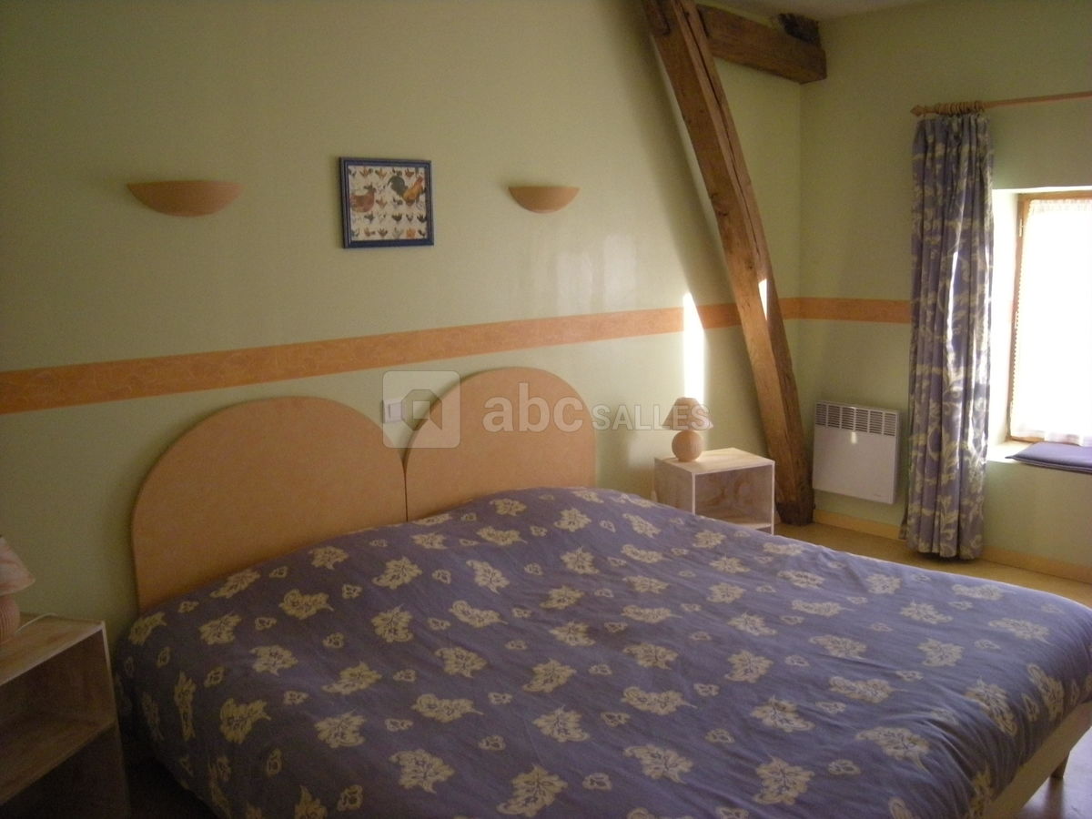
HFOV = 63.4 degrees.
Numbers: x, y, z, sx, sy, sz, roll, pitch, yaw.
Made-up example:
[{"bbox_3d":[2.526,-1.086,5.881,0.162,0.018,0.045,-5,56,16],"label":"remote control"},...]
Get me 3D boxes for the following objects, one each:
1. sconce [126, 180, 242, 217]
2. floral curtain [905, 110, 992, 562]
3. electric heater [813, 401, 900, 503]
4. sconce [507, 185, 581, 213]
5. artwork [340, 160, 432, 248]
[{"bbox_3d":[-1.049,-0.625,2.636,0.338,0.098,0.105,-10,13,-37],"label":"sconce"},{"bbox_3d":[1.795,-0.294,3.932,0.150,1.953,0.295,-12,14,-42],"label":"floral curtain"},{"bbox_3d":[1.542,0.208,4.377,0.070,0.447,0.422,-12,14,-42],"label":"electric heater"},{"bbox_3d":[0.023,-0.816,3.451,0.338,0.098,0.105,-10,13,-37],"label":"sconce"},{"bbox_3d":[-0.548,-0.715,3.068,0.341,0.293,0.025,-10,13,-37],"label":"artwork"}]

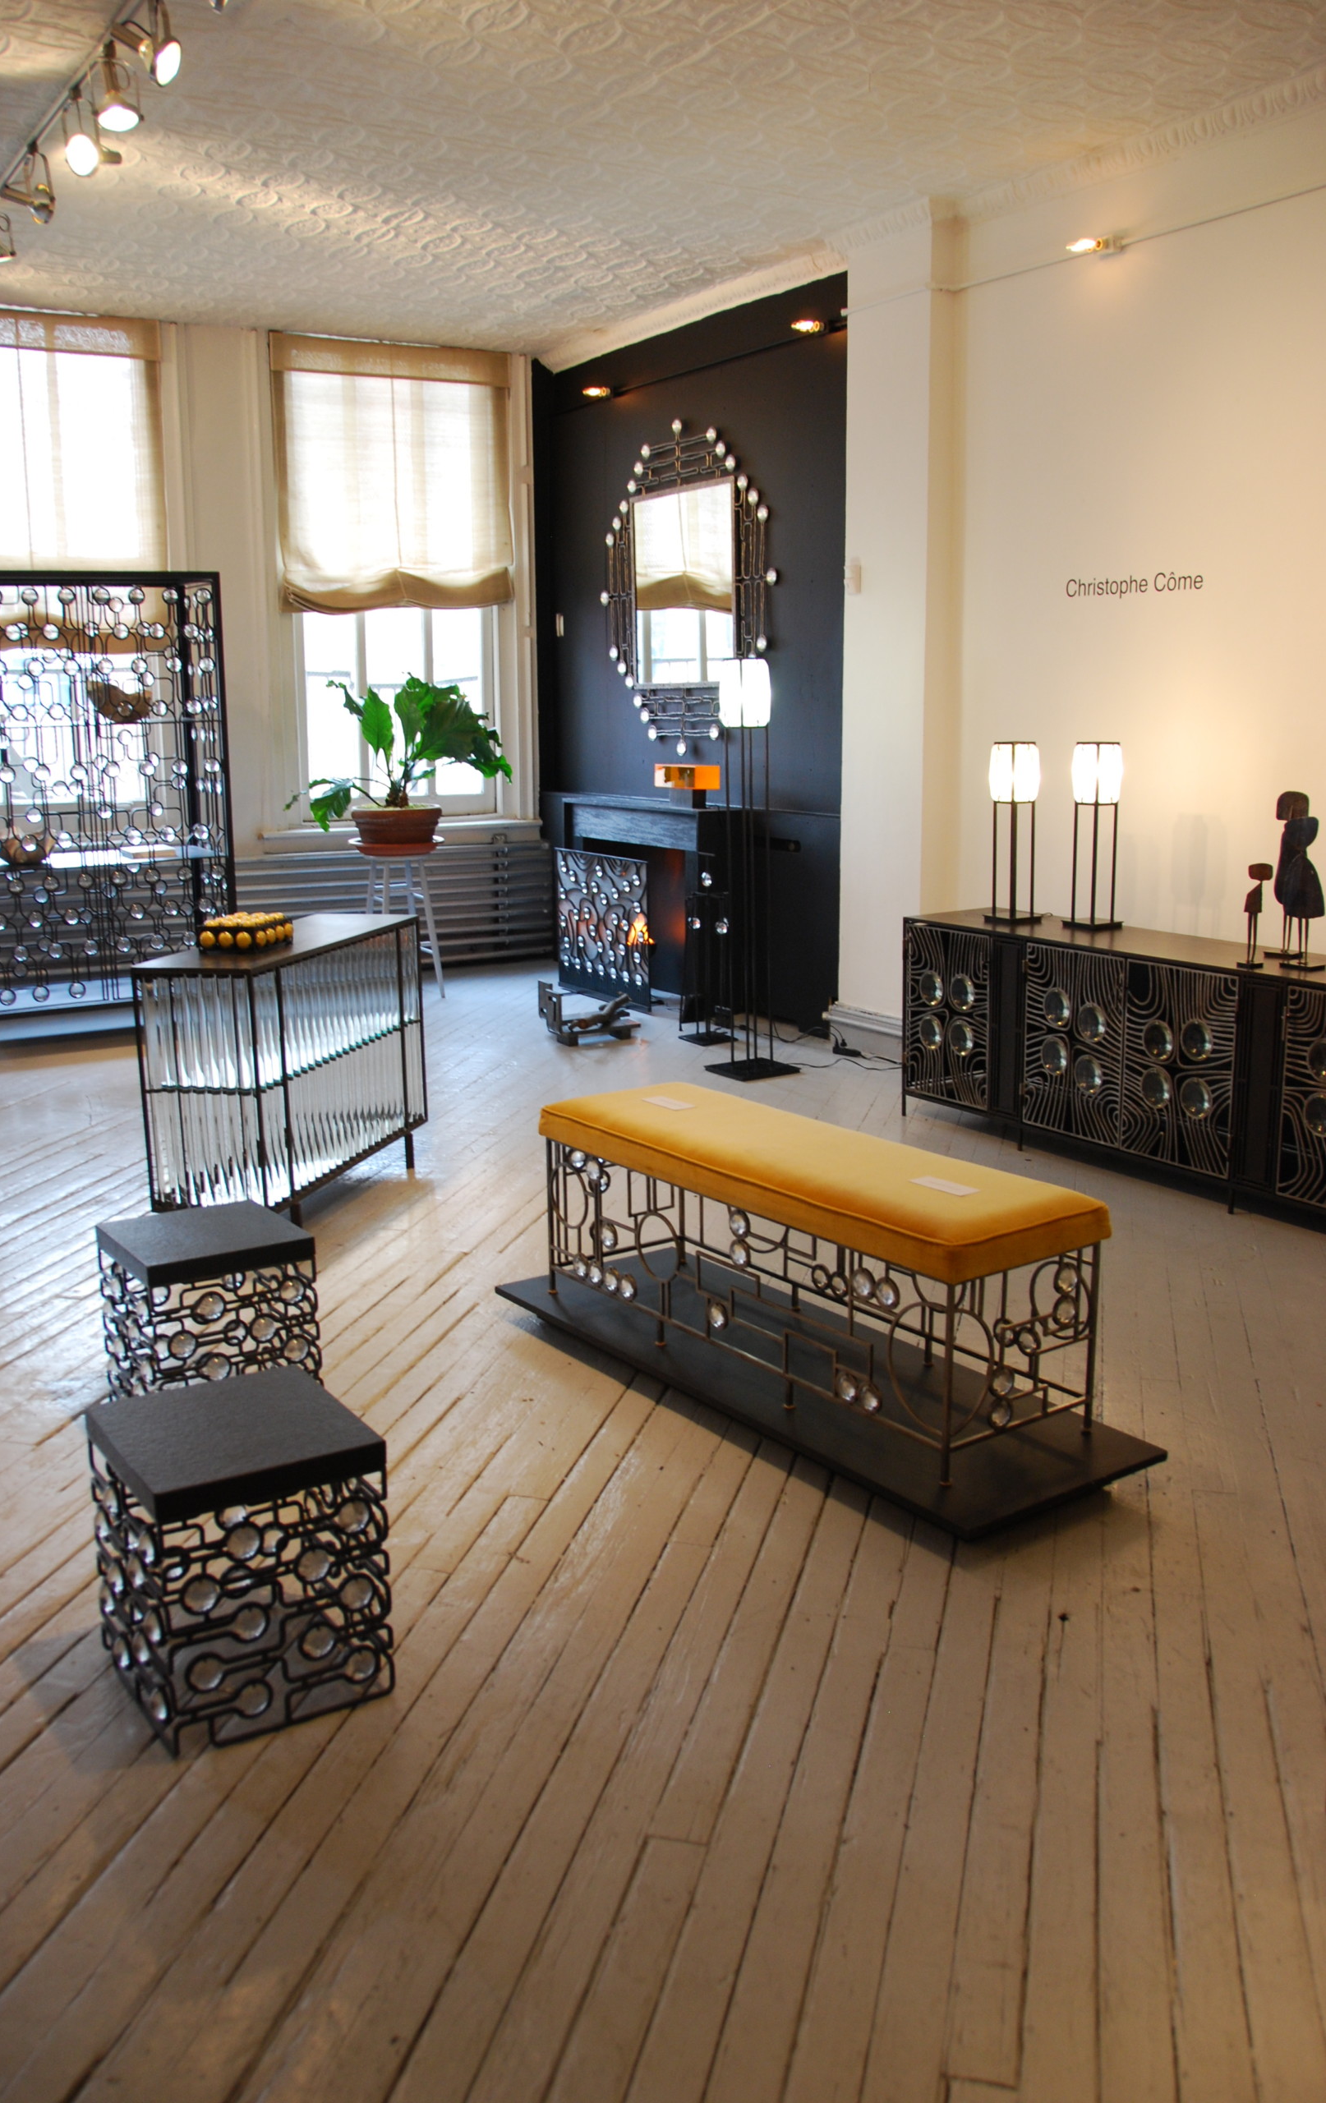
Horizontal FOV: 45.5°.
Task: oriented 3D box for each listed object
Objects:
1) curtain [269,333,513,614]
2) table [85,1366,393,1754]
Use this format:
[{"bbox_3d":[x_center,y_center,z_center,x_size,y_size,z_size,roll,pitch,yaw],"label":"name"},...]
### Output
[{"bbox_3d":[-1.390,-3.026,8.322,1.302,1.332,0.100,-7,14,-27],"label":"curtain"},{"bbox_3d":[-0.637,0.750,2.388,0.338,0.392,0.338,-8,14,-33],"label":"table"}]

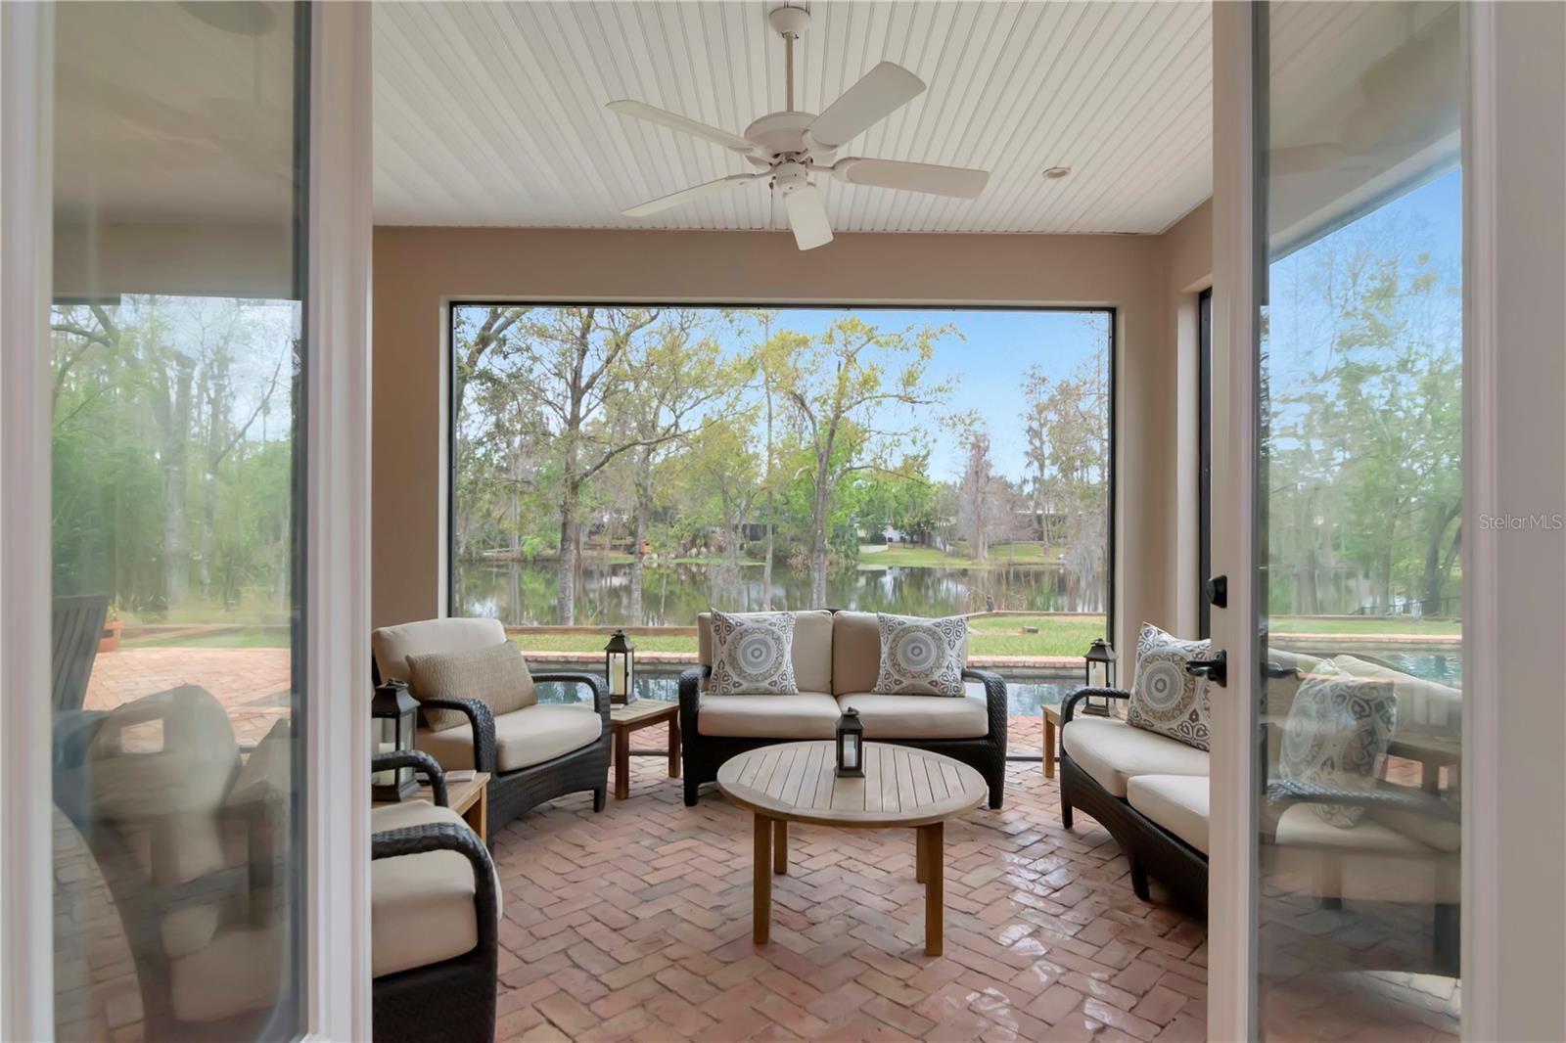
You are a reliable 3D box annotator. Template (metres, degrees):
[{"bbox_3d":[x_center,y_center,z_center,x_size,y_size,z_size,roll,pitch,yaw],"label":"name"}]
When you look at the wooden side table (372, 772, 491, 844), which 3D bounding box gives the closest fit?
[{"bbox_3d":[-1.305,1.126,2.680,0.460,0.400,0.460,0,-1,-3],"label":"wooden side table"}]

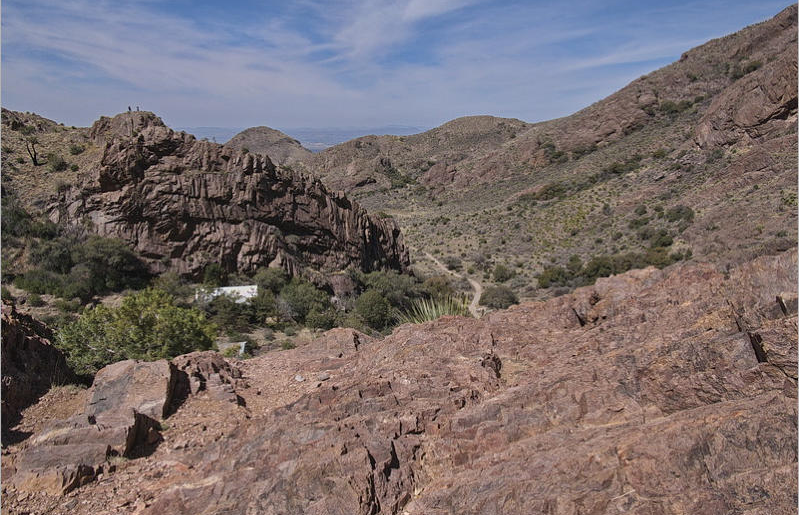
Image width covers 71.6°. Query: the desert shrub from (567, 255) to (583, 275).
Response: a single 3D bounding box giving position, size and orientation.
[{"bbox_3d":[49.290,1.970,156.000,4.420,5.350,4.200,0,14,0],"label":"desert shrub"}]

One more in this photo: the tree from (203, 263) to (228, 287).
[{"bbox_3d":[-43.180,4.580,130.000,6.100,6.470,5.490,0,13,0],"label":"tree"}]

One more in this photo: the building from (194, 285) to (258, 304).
[{"bbox_3d":[-38.100,8.480,122.000,13.500,4.600,7.000,-4,14,-17],"label":"building"}]

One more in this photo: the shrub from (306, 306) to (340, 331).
[{"bbox_3d":[-13.170,10.570,96.000,5.770,3.950,5.490,0,14,0],"label":"shrub"}]

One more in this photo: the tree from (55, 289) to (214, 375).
[{"bbox_3d":[-14.720,4.420,31.000,8.950,5.100,8.060,0,13,0],"label":"tree"}]

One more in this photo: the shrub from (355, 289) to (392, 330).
[{"bbox_3d":[-4.550,9.110,97.000,6.520,6.990,6.200,0,14,0],"label":"shrub"}]

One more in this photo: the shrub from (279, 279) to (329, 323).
[{"bbox_3d":[-17.680,7.920,102.000,9.020,7.700,8.570,0,14,0],"label":"shrub"}]

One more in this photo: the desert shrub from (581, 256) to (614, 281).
[{"bbox_3d":[53.620,2.980,150.000,9.020,6.170,8.570,0,14,0],"label":"desert shrub"}]

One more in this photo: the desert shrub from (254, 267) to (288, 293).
[{"bbox_3d":[-26.340,4.730,114.000,6.860,5.470,6.510,0,14,0],"label":"desert shrub"}]

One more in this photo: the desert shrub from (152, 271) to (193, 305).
[{"bbox_3d":[-47.540,6.700,116.000,8.380,7.560,7.540,0,13,0],"label":"desert shrub"}]

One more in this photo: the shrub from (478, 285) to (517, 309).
[{"bbox_3d":[25.380,10.250,142.000,10.250,6.330,9.230,0,13,0],"label":"shrub"}]

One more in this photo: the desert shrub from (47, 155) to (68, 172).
[{"bbox_3d":[-95.700,-26.300,155.000,6.160,4.790,5.540,0,13,0],"label":"desert shrub"}]

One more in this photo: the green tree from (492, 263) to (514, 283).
[{"bbox_3d":[28.540,4.120,152.000,5.920,5.210,5.620,0,14,0],"label":"green tree"}]

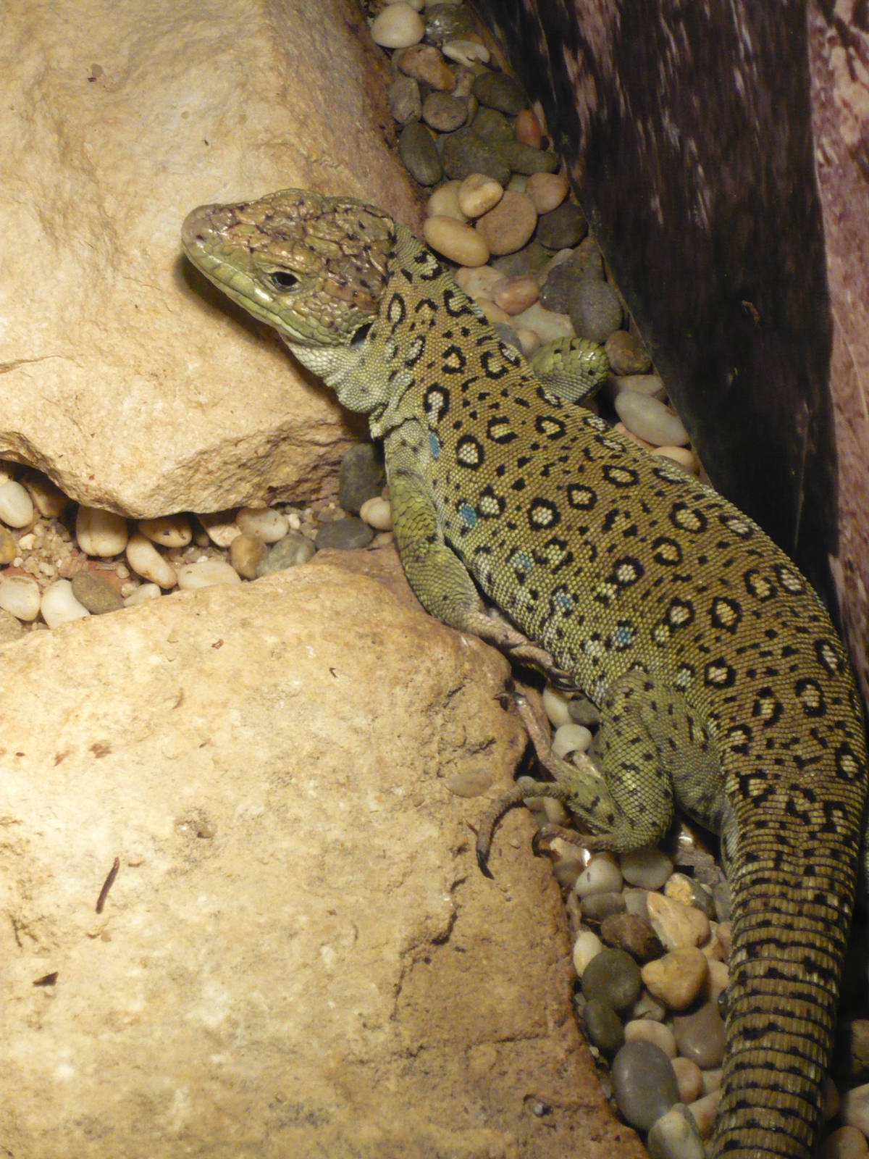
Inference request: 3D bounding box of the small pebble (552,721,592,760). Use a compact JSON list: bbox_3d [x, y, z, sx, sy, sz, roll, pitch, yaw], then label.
[{"bbox_3d":[0.035,0.041,0.853,0.010,0.007,0.012,19,51,16],"label":"small pebble"}]

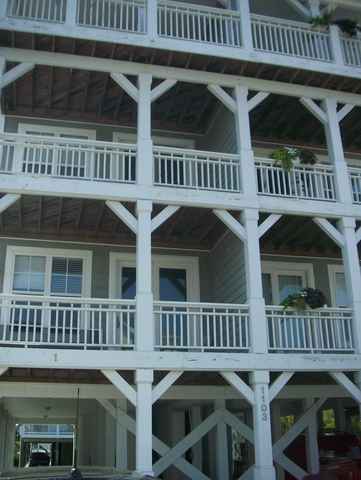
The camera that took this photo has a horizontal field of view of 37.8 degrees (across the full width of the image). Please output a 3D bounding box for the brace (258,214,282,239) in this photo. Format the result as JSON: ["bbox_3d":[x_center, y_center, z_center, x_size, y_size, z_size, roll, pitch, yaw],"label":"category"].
[{"bbox_3d":[1.824,-0.301,10.990,0.135,0.800,0.135,45,-23,5],"label":"brace"}]

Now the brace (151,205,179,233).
[{"bbox_3d":[-0.348,-0.437,10.513,0.135,0.800,0.135,45,-23,5],"label":"brace"}]

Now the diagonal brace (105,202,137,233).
[{"bbox_3d":[-1.056,-0.468,10.056,0.809,0.175,0.120,44,-23,4],"label":"diagonal brace"}]

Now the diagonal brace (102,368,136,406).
[{"bbox_3d":[-0.999,2.478,9.021,0.854,0.159,0.120,45,-23,5],"label":"diagonal brace"}]

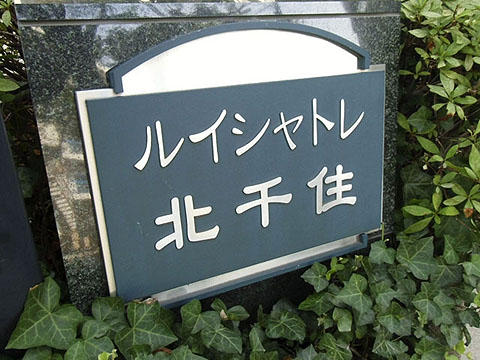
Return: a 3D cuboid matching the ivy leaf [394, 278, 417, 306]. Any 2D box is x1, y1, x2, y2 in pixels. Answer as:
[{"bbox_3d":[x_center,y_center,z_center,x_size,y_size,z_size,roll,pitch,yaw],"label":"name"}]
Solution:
[{"bbox_3d":[0.351,0.238,0.705,0.046,0.059,0.013,-4,-28,7],"label":"ivy leaf"}]

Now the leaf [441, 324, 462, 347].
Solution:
[{"bbox_3d":[0.468,0.346,0.736,0.049,0.058,0.015,-4,-14,7],"label":"leaf"}]

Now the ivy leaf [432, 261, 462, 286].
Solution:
[{"bbox_3d":[0.465,0.211,0.750,0.070,0.060,0.016,-3,-30,11],"label":"ivy leaf"}]

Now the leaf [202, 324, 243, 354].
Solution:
[{"bbox_3d":[-0.029,0.248,0.518,0.065,0.054,0.016,-9,-13,-13],"label":"leaf"}]

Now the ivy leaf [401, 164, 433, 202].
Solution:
[{"bbox_3d":[0.421,0.008,0.794,0.076,0.091,0.023,-4,6,4],"label":"ivy leaf"}]

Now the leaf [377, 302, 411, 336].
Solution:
[{"bbox_3d":[0.309,0.281,0.670,0.064,0.016,0.068,-4,57,5],"label":"leaf"}]

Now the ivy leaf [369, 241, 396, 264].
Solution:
[{"bbox_3d":[0.287,0.146,0.671,0.057,0.053,0.014,-5,-7,3],"label":"ivy leaf"}]

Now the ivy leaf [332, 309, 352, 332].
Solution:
[{"bbox_3d":[0.199,0.272,0.645,0.036,0.046,0.011,-5,-30,1],"label":"ivy leaf"}]

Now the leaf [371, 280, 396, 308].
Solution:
[{"bbox_3d":[0.296,0.235,0.682,0.052,0.060,0.015,-5,-11,2],"label":"leaf"}]

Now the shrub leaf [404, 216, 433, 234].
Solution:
[{"bbox_3d":[0.389,0.099,0.725,0.068,0.025,0.010,-30,-28,-5],"label":"shrub leaf"}]

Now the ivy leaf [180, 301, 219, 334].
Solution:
[{"bbox_3d":[-0.062,0.217,0.526,0.063,0.057,0.016,-9,-11,-15],"label":"ivy leaf"}]

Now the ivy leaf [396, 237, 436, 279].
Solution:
[{"bbox_3d":[0.379,0.167,0.715,0.081,0.089,0.017,-4,-25,8],"label":"ivy leaf"}]

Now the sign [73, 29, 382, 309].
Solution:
[{"bbox_3d":[0.037,-0.033,0.571,0.546,0.442,0.031,-10,15,-20],"label":"sign"}]

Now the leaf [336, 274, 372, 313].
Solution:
[{"bbox_3d":[0.216,0.214,0.628,0.071,0.075,0.019,-5,-11,0],"label":"leaf"}]

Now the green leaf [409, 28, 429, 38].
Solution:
[{"bbox_3d":[0.413,-0.339,0.770,0.046,0.023,0.012,10,-19,15],"label":"green leaf"}]

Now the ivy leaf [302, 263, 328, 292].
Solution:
[{"bbox_3d":[0.144,0.189,0.645,0.051,0.058,0.012,-6,-26,-1],"label":"ivy leaf"}]

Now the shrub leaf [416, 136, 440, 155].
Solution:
[{"bbox_3d":[0.419,-0.077,0.740,0.063,0.027,0.010,37,-9,21],"label":"shrub leaf"}]

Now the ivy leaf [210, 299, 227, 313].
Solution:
[{"bbox_3d":[-0.038,0.223,0.590,0.032,0.009,0.019,40,62,17],"label":"ivy leaf"}]

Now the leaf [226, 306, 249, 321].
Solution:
[{"bbox_3d":[-0.004,0.231,0.576,0.040,0.032,0.012,-8,-11,-11],"label":"leaf"}]

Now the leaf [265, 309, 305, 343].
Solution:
[{"bbox_3d":[0.081,0.262,0.595,0.075,0.066,0.019,-7,-13,-7],"label":"leaf"}]

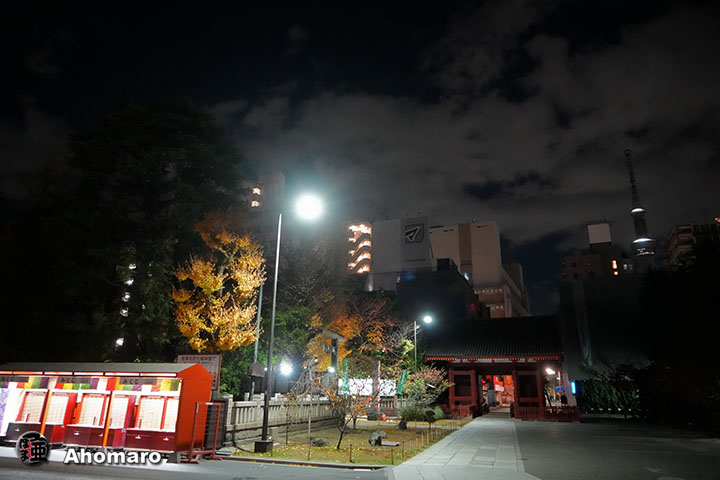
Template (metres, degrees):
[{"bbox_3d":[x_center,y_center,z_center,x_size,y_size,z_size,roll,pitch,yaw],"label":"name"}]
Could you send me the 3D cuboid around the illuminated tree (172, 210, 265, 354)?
[{"bbox_3d":[-6.009,3.190,20.658,4.300,9.800,4.300,-5,-19,16],"label":"illuminated tree"}]

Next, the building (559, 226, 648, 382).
[{"bbox_3d":[30.066,10.574,58.554,10.000,20.000,14.000,-5,-19,16],"label":"building"}]

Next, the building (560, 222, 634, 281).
[{"bbox_3d":[53.697,17.376,106.073,14.500,37.000,14.000,-5,-19,16],"label":"building"}]

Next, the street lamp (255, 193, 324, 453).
[{"bbox_3d":[-2.317,2.477,15.596,1.500,8.100,0.500,-5,-19,16],"label":"street lamp"}]

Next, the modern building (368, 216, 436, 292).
[{"bbox_3d":[11.078,16.159,108.645,15.000,40.000,16.000,-5,-19,16],"label":"modern building"}]

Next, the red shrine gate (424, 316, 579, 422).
[{"bbox_3d":[11.387,10.812,41.198,11.200,8.400,8.200,-5,-19,16],"label":"red shrine gate"}]

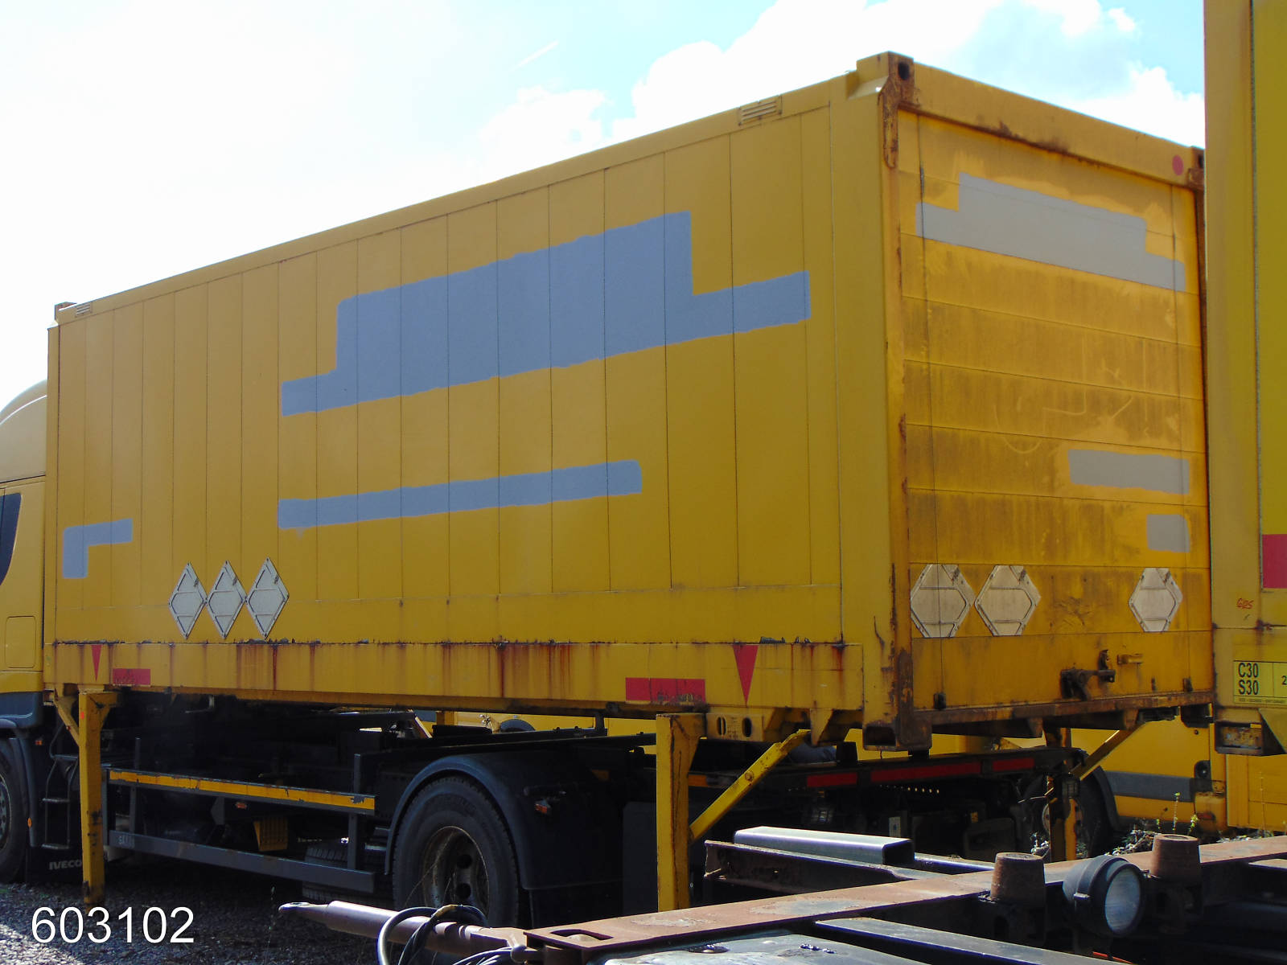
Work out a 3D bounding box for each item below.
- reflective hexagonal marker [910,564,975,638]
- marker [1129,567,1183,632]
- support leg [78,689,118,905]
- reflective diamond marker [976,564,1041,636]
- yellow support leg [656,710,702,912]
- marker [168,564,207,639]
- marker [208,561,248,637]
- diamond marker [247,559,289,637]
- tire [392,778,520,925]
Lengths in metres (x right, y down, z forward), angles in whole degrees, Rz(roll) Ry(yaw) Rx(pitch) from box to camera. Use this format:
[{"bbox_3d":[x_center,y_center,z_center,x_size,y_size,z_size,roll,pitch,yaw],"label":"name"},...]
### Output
[{"bbox_3d":[1.183,0.469,7.346,0.430,0.296,0.020,3,-6,-42],"label":"reflective hexagonal marker"},{"bbox_3d":[2.322,0.531,8.385,0.429,0.287,0.020,3,-6,-42],"label":"marker"},{"bbox_3d":[-3.574,2.072,12.185,0.210,1.370,0.110,3,-6,-42],"label":"support leg"},{"bbox_3d":[1.508,0.486,7.642,0.445,0.291,0.020,3,-6,-42],"label":"reflective diamond marker"},{"bbox_3d":[0.178,1.706,8.093,0.210,1.390,0.100,3,-6,-42],"label":"yellow support leg"},{"bbox_3d":[-2.734,0.712,11.134,0.020,0.452,0.455,3,-6,-42],"label":"marker"},{"bbox_3d":[-2.424,0.682,10.796,0.020,0.450,0.450,3,-6,-42],"label":"marker"},{"bbox_3d":[-2.122,0.648,10.466,0.020,0.445,0.450,3,-6,-42],"label":"diamond marker"},{"bbox_3d":[-0.847,1.971,9.283,0.300,1.020,1.020,3,-6,-42],"label":"tire"}]

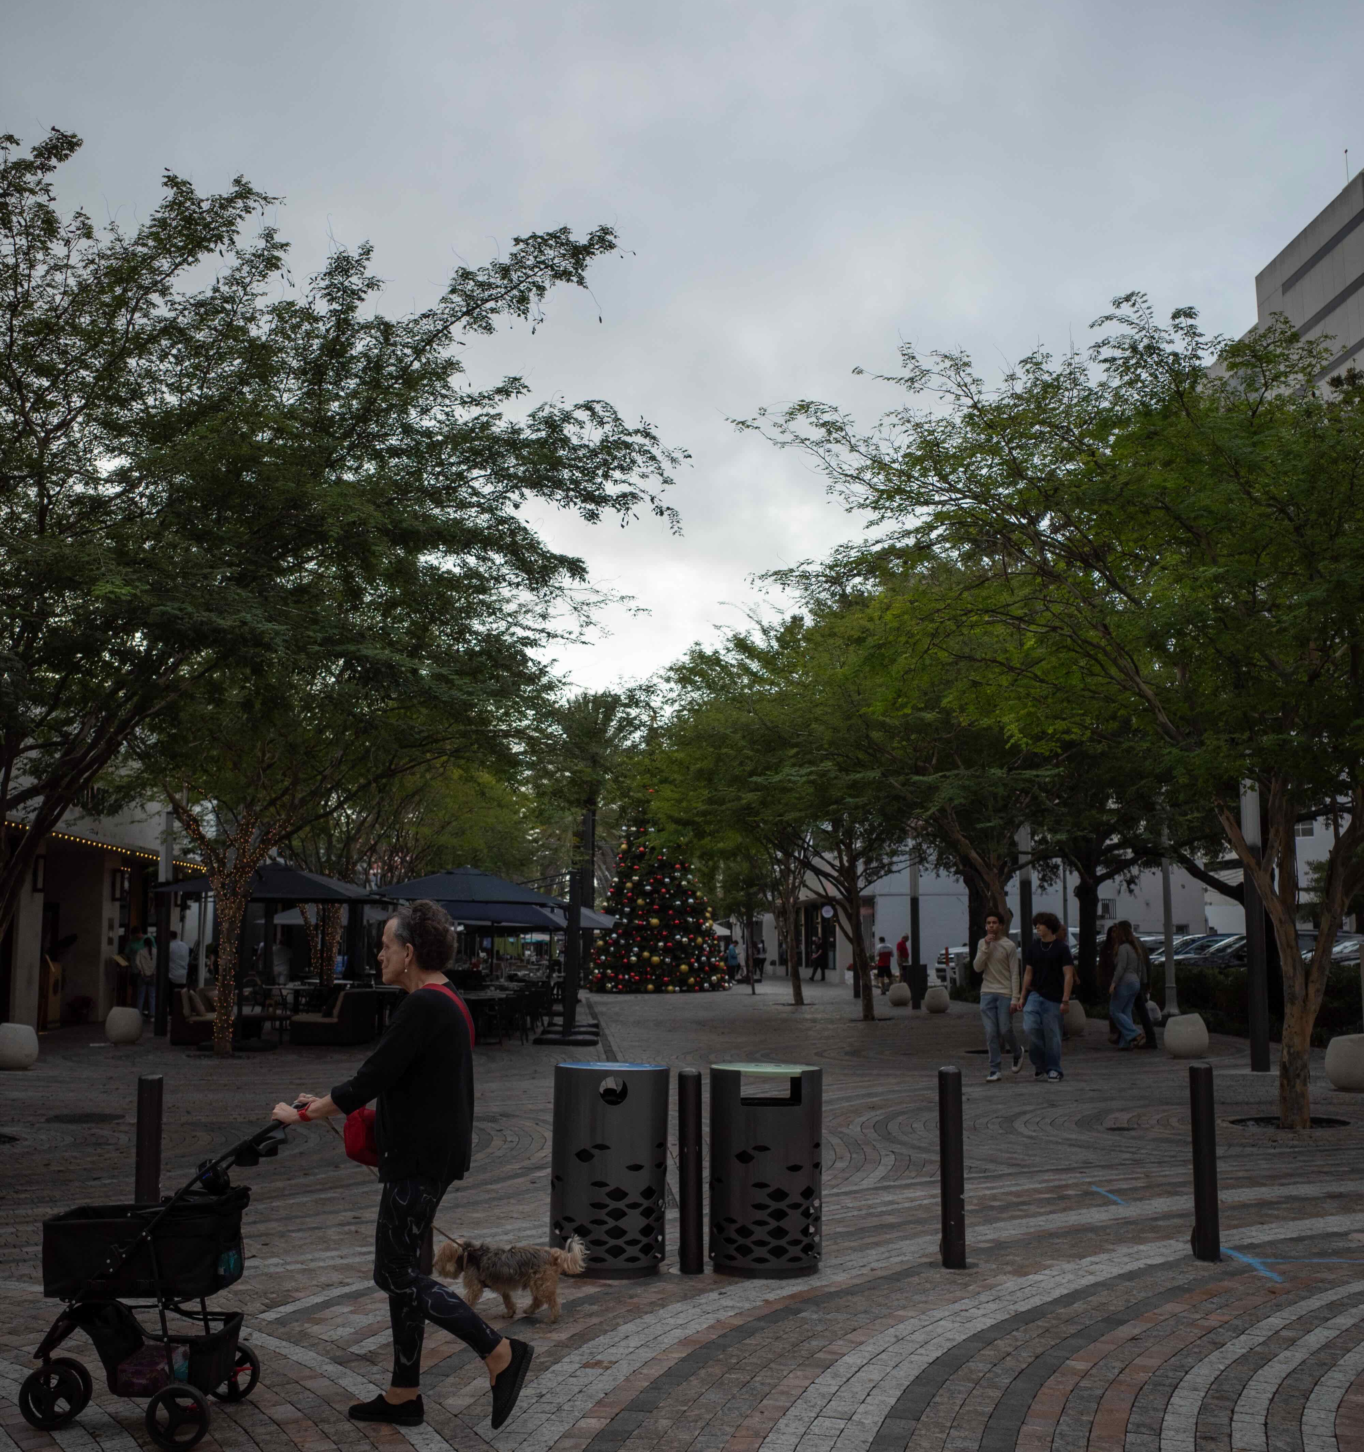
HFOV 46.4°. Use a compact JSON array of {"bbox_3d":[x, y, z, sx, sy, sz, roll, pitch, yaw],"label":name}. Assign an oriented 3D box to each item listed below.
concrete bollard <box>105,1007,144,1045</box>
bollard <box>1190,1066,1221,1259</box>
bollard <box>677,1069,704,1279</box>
[{"bbox_3d":[-8.745,4.700,24.989,0.575,0.555,0.575,0,-8,0],"label":"concrete bollard"},{"bbox_3d":[2.499,2.068,7.627,0.112,0.912,0.112,0,-8,0],"label":"bollard"},{"bbox_3d":[0.037,2.028,7.293,0.105,0.900,0.105,0,-8,0],"label":"bollard"}]

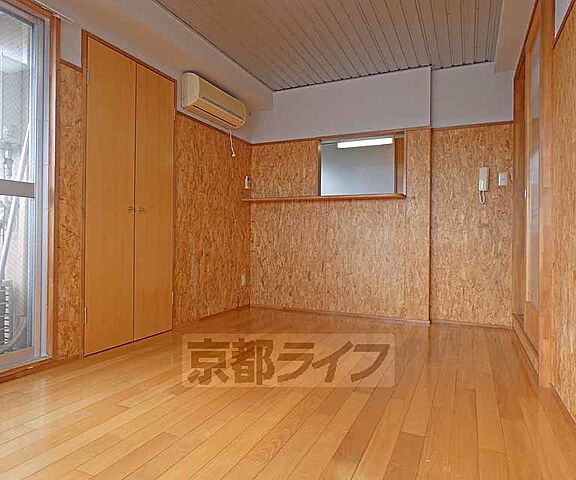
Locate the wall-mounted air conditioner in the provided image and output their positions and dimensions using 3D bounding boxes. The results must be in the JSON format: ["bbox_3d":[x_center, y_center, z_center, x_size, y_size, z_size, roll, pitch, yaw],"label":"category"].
[{"bbox_3d":[-0.729,-1.395,3.554,0.205,0.304,0.753,0,0,27],"label":"wall-mounted air conditioner"}]

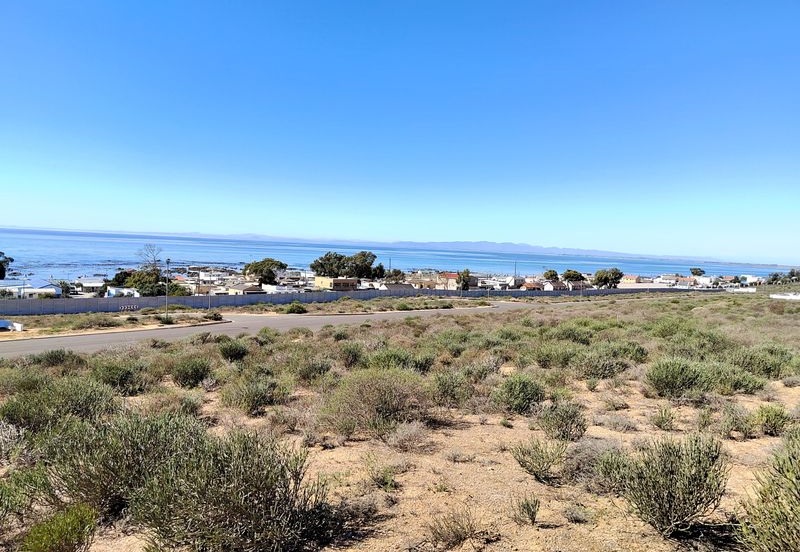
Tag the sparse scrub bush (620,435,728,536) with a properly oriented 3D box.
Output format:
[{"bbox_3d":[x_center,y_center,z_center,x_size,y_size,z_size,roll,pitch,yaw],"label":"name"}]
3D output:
[{"bbox_3d":[1.868,1.426,3.617,0.720,0.653,0.662,3,3,0],"label":"sparse scrub bush"}]

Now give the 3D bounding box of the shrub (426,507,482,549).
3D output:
[{"bbox_3d":[0.358,1.653,3.493,0.361,0.262,0.313,3,3,0],"label":"shrub"}]

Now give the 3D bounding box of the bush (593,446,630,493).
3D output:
[{"bbox_3d":[1.759,1.595,4.359,0.386,0.374,0.354,3,3,0],"label":"bush"}]

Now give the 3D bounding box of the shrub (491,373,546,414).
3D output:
[{"bbox_3d":[1.606,1.592,7.202,0.744,0.552,0.683,3,3,0],"label":"shrub"}]

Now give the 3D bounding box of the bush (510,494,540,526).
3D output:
[{"bbox_3d":[0.887,1.650,3.755,0.208,0.201,0.180,3,3,0],"label":"bush"}]

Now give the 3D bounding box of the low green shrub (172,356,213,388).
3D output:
[{"bbox_3d":[-3.870,1.781,9.914,0.731,0.615,0.671,3,3,0],"label":"low green shrub"}]

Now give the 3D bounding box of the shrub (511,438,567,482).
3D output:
[{"bbox_3d":[1.205,1.605,4.622,0.477,0.364,0.414,3,3,0],"label":"shrub"}]

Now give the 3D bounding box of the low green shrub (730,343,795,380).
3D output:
[{"bbox_3d":[6.283,1.470,9.203,1.075,0.573,0.989,5,4,35],"label":"low green shrub"}]

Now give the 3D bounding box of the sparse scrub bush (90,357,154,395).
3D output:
[{"bbox_3d":[-4.840,1.708,9.281,1.120,0.613,1.030,1,4,-27],"label":"sparse scrub bush"}]

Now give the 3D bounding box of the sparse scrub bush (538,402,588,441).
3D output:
[{"bbox_3d":[1.830,1.628,5.948,0.548,0.408,0.504,3,3,0],"label":"sparse scrub bush"}]

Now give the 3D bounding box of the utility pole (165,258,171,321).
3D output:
[{"bbox_3d":[-17.211,1.008,39.373,0.320,4.611,0.320,1,3,-24],"label":"utility pole"}]

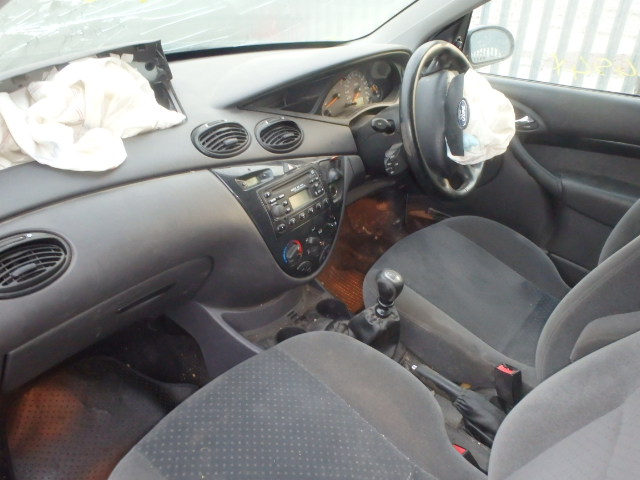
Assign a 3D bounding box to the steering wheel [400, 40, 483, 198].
[{"bbox_3d":[0.296,-0.285,1.262,0.100,0.375,0.375,0,24,44],"label":"steering wheel"}]

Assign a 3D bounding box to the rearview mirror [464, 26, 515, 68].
[{"bbox_3d":[0.523,-0.620,1.653,0.190,0.132,0.100,-12,34,-20],"label":"rearview mirror"}]

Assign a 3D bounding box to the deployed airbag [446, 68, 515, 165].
[{"bbox_3d":[0.385,-0.291,1.235,0.140,0.225,0.225,9,30,41],"label":"deployed airbag"}]

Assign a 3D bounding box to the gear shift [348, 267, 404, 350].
[{"bbox_3d":[0.126,0.144,1.133,0.135,0.205,0.110,24,39,33],"label":"gear shift"}]

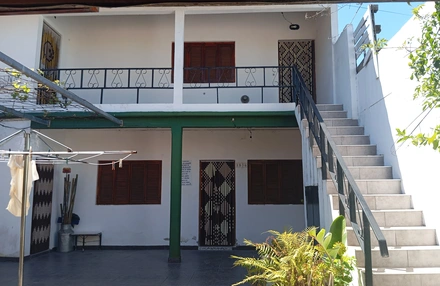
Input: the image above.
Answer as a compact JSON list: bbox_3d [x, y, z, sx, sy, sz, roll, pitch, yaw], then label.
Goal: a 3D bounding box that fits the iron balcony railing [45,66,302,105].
[{"bbox_3d":[-1.123,-1.224,7.612,5.411,0.808,0.060,0,-7,1],"label":"iron balcony railing"}]

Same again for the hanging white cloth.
[{"bbox_3d":[-1.970,0.426,3.550,0.291,0.604,0.120,0,-7,1],"label":"hanging white cloth"}]

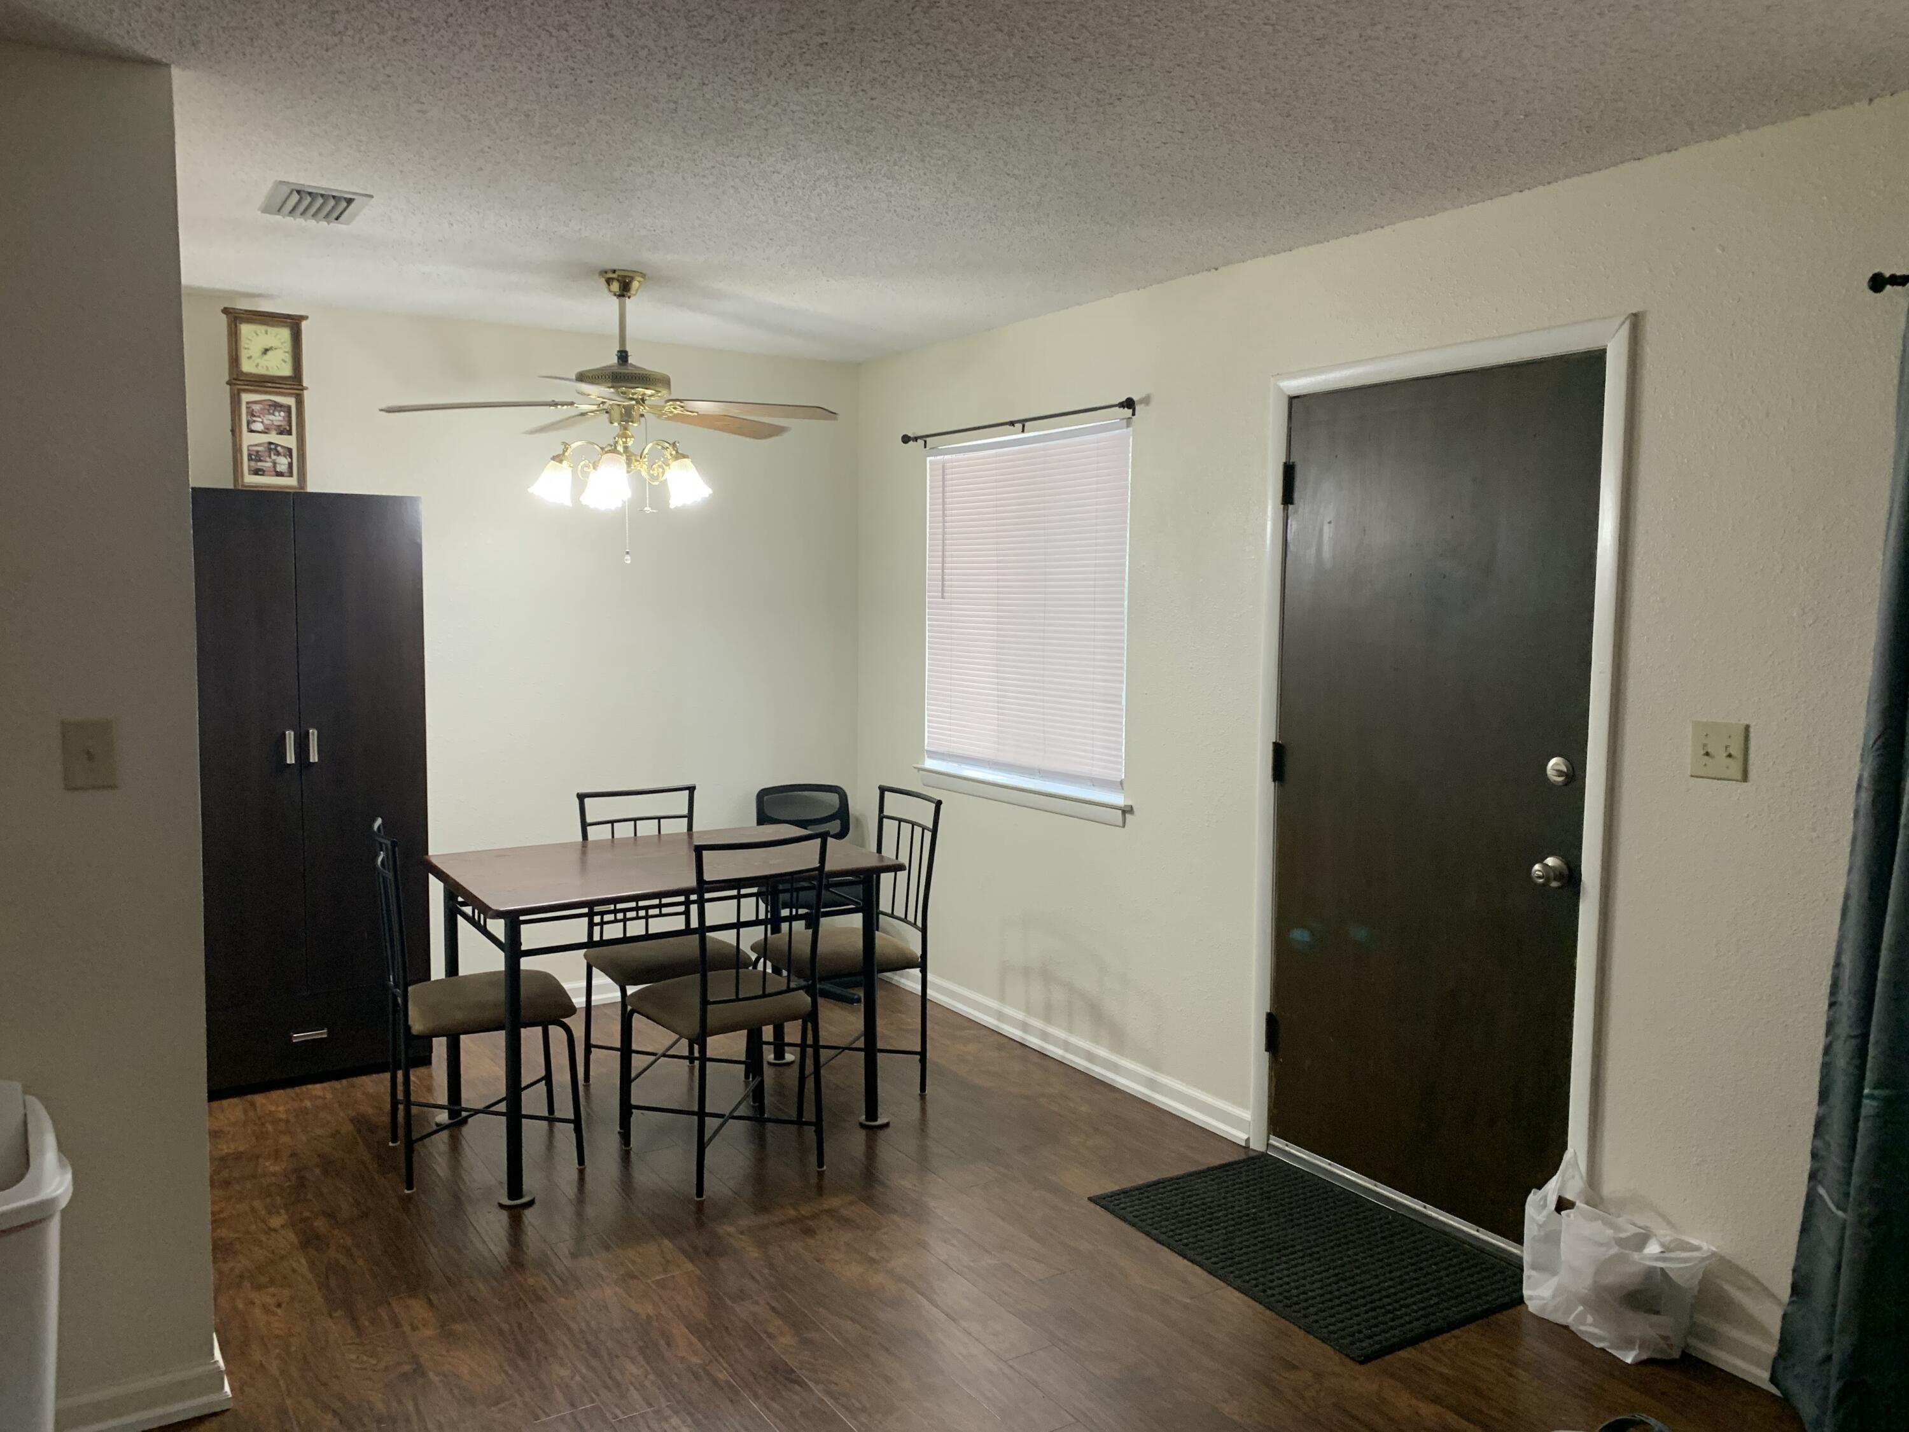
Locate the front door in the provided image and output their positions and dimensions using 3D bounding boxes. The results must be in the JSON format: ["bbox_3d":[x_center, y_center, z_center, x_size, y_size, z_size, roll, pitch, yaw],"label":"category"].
[{"bbox_3d":[1.143,0.199,3.516,0.055,2.030,0.915,-3,6,-33],"label":"front door"}]

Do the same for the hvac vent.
[{"bbox_3d":[-1.533,-1.217,3.438,0.212,0.030,0.317,-2,6,-33],"label":"hvac vent"}]

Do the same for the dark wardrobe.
[{"bbox_3d":[-2.099,0.223,4.545,0.737,1.823,0.372,-2,6,-33],"label":"dark wardrobe"}]

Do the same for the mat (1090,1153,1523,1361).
[{"bbox_3d":[0.853,1.261,3.455,0.605,0.012,0.915,-2,6,-33],"label":"mat"}]

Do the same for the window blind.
[{"bbox_3d":[0.213,-0.370,4.884,0.040,1.155,1.180,-2,6,-33],"label":"window blind"}]

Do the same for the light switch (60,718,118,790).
[{"bbox_3d":[-1.516,0.069,2.515,0.078,0.120,0.018,-2,6,-33],"label":"light switch"}]

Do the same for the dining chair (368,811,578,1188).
[{"bbox_3d":[-1.299,0.743,3.882,0.505,0.912,0.435,-2,5,-28],"label":"dining chair"}]

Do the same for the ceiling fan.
[{"bbox_3d":[-0.951,-0.931,4.135,1.300,0.665,1.300,-3,6,-33],"label":"ceiling fan"}]

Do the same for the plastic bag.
[{"bbox_3d":[1.374,1.132,3.006,0.180,0.345,0.365,-3,6,-33],"label":"plastic bag"}]

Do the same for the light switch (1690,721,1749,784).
[{"bbox_3d":[1.526,0.072,2.868,0.018,0.115,0.115,-3,6,-33],"label":"light switch"}]

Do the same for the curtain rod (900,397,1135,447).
[{"bbox_3d":[0.182,-0.973,4.822,0.075,0.057,1.350,-2,6,-33],"label":"curtain rod"}]

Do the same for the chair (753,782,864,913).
[{"bbox_3d":[-0.557,0.673,5.479,0.500,0.800,0.530,1,5,6],"label":"chair"}]

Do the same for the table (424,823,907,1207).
[{"bbox_3d":[-0.835,0.800,4.147,1.170,0.766,0.820,-3,6,-33],"label":"table"}]

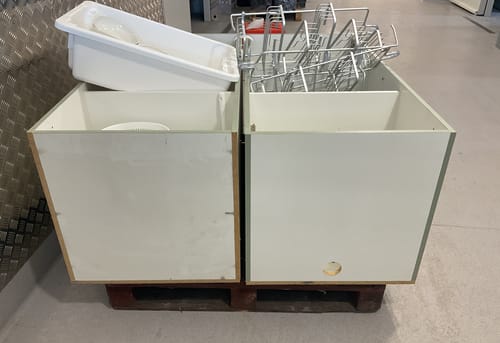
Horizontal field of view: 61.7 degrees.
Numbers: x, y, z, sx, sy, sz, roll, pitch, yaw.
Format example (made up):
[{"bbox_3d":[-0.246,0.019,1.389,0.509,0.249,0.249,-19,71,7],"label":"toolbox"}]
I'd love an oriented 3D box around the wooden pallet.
[{"bbox_3d":[-0.007,0.158,2.048,1.000,0.144,1.200,0,30,1],"label":"wooden pallet"}]

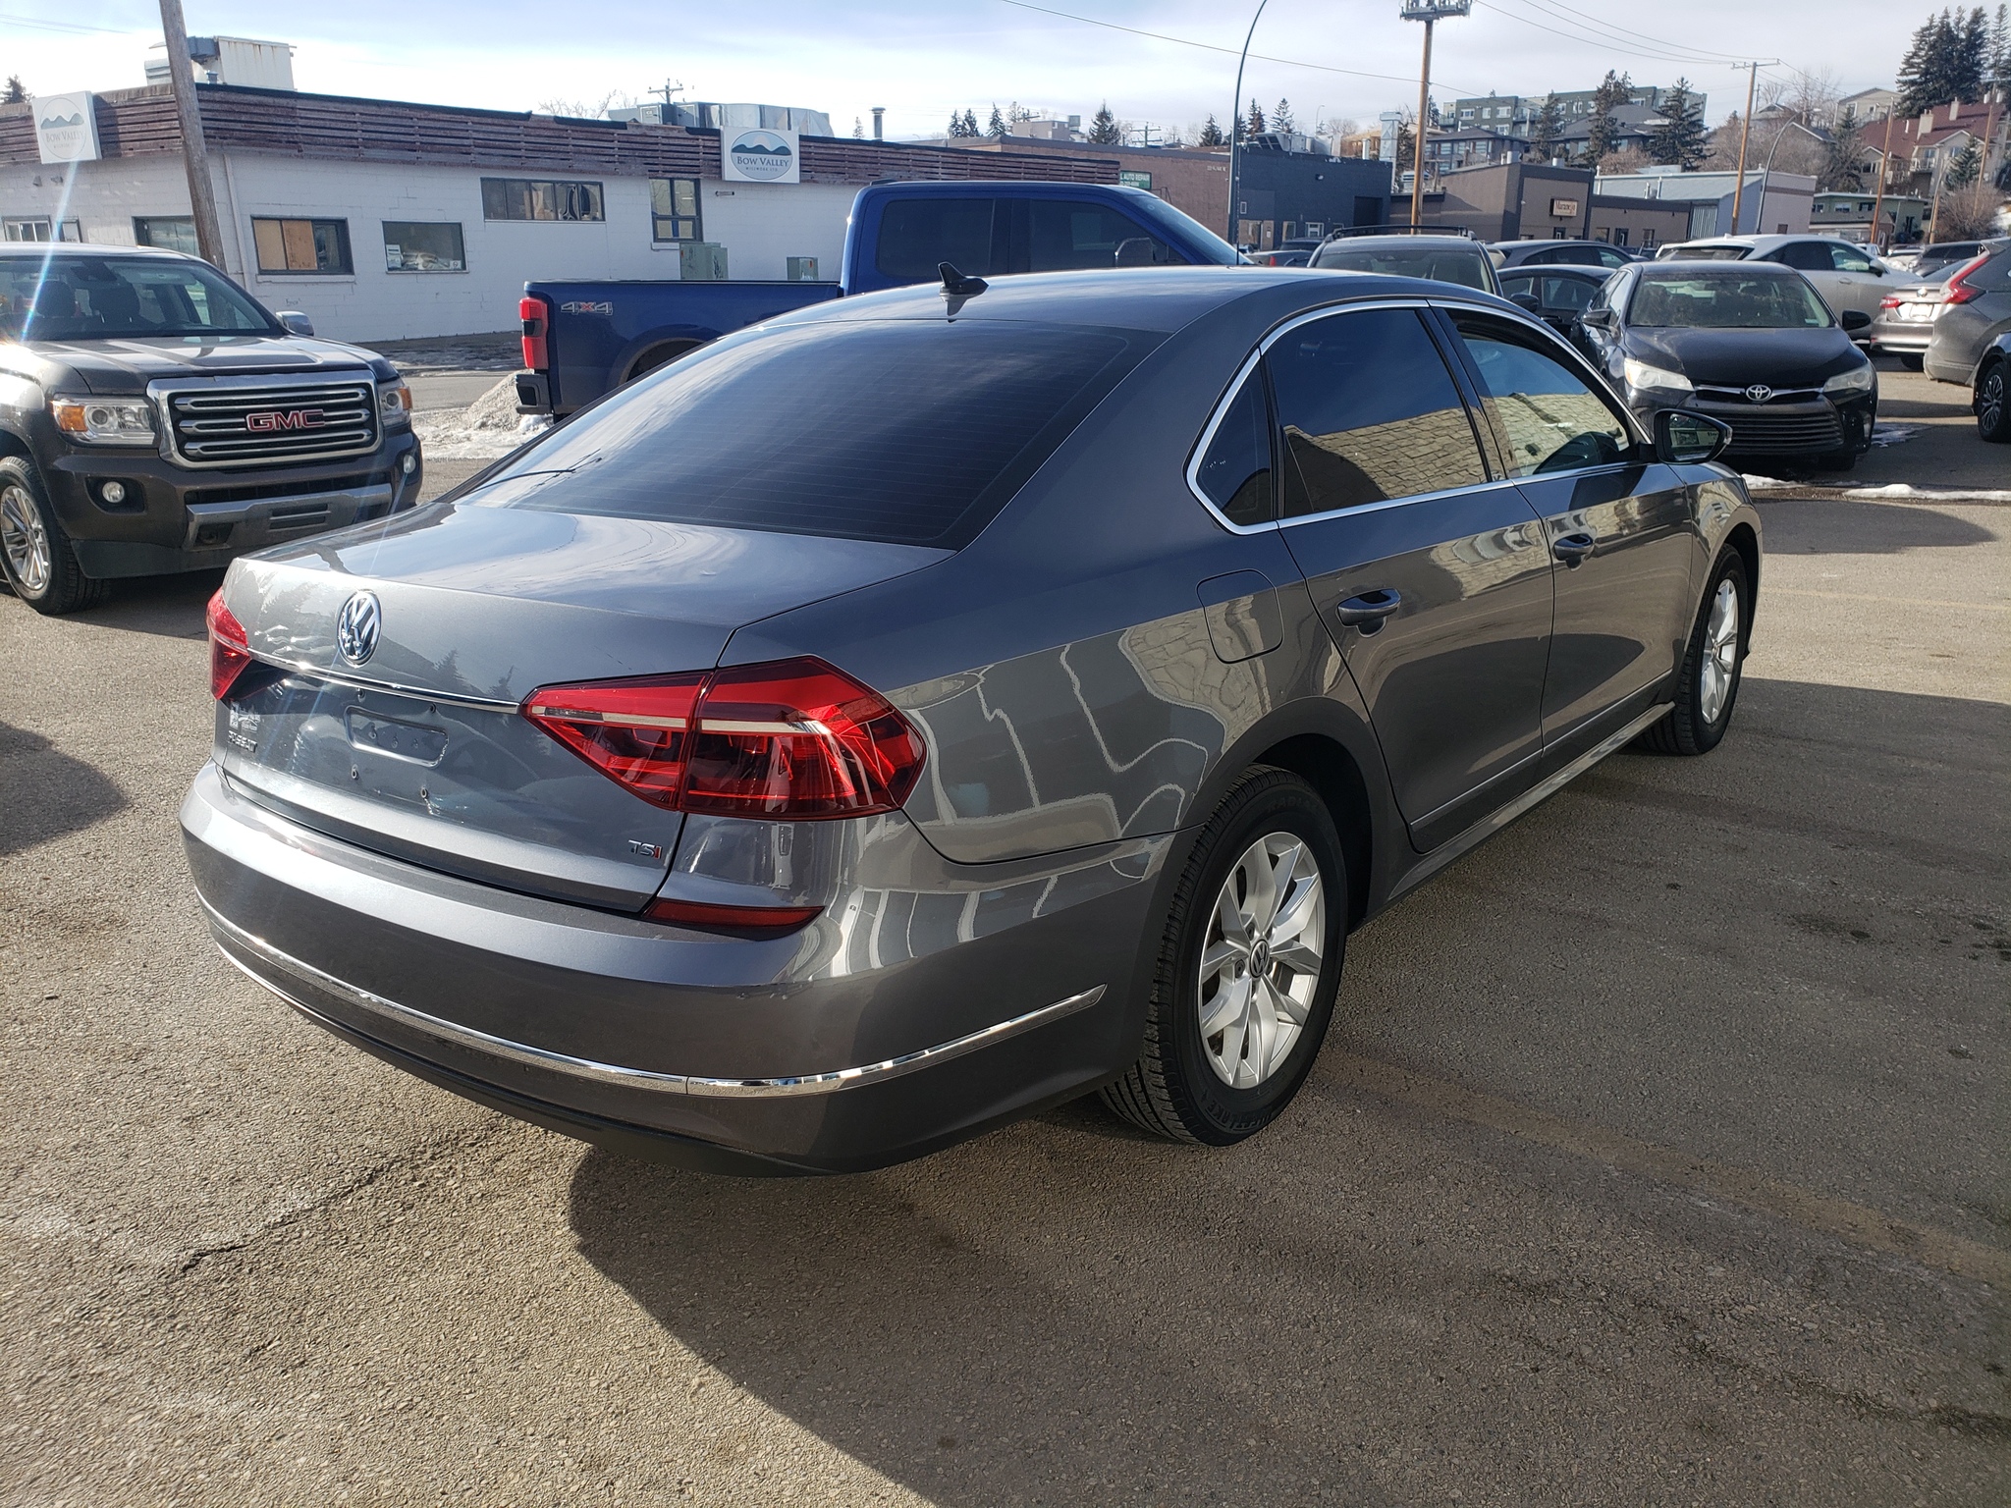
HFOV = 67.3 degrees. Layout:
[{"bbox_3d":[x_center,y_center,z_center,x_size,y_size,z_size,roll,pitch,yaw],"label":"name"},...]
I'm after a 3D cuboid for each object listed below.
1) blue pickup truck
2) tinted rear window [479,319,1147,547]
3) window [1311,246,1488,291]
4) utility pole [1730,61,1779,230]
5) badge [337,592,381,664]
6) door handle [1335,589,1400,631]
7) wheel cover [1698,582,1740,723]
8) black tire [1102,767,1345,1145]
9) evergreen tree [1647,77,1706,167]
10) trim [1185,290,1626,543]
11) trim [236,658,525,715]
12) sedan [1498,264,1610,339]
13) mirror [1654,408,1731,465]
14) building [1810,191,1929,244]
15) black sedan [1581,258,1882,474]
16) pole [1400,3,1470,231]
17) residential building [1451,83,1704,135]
[{"bbox_3d":[-0.090,-2.920,10.780,6.300,2.040,2.100,3,16,11],"label":"blue pickup truck"},{"bbox_3d":[-0.342,-0.631,2.786,1.270,0.120,0.800,10,44,38],"label":"tinted rear window"},{"bbox_3d":[2.900,-3.430,11.000,1.380,0.130,0.780,4,54,15],"label":"window"},{"bbox_3d":[40.000,-32.400,81.700,2.400,9.600,0.350,6,17,20],"label":"utility pole"},{"bbox_3d":[-0.923,-0.178,2.148,0.118,0.118,0.016,10,10,38],"label":"badge"},{"bbox_3d":[0.640,-0.254,2.656,0.050,0.055,0.240,10,20,38],"label":"door handle"},{"bbox_3d":[2.184,-0.322,4.716,0.100,0.450,0.450,10,20,35],"label":"wheel cover"},{"bbox_3d":[0.371,0.343,2.683,0.220,0.662,0.662,11,21,38],"label":"black tire"},{"bbox_3d":[57.671,-53.615,130.000,5.300,10.500,5.300,6,18,24],"label":"evergreen tree"},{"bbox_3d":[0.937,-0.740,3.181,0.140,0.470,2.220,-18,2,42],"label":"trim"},{"bbox_3d":[-0.922,-0.109,2.165,0.745,0.024,0.040,10,20,38],"label":"trim"},{"bbox_3d":[6.338,-5.036,17.899,4.600,1.450,1.800,3,17,17],"label":"sedan"},{"bbox_3d":[1.780,-0.820,3.887,0.210,0.150,0.150,10,20,38],"label":"mirror"},{"bbox_3d":[89.700,-57.000,164.200,16.000,6.300,10.000,-8,18,-26],"label":"building"},{"bbox_3d":[5.800,-3.310,12.530,1.860,1.470,4.850,4,18,15],"label":"black sedan"},{"bbox_3d":[13.295,-20.011,48.422,2.200,11.000,0.600,3,17,16],"label":"pole"},{"bbox_3d":[110.100,-117.500,289.700,38.000,13.000,26.000,14,22,42],"label":"residential building"}]

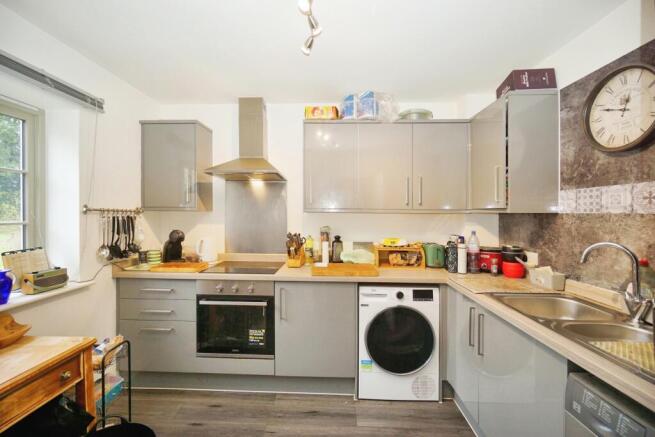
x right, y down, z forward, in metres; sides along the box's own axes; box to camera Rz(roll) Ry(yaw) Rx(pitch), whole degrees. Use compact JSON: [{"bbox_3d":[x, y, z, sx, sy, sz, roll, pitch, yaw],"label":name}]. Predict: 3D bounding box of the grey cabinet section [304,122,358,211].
[{"bbox_3d":[0.035,-0.436,2.448,0.441,0.742,0.335,0,1,2],"label":"grey cabinet section"}]

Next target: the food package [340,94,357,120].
[{"bbox_3d":[0.189,-0.946,2.360,0.120,0.220,0.070,1,0,29],"label":"food package"}]

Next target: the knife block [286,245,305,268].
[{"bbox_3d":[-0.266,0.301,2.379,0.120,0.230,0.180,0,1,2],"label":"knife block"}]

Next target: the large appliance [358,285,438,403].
[{"bbox_3d":[0.543,0.931,2.320,0.595,0.845,0.580,0,1,2],"label":"large appliance"}]

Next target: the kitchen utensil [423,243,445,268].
[{"bbox_3d":[0.930,0.322,2.455,0.175,0.200,0.250,0,1,2],"label":"kitchen utensil"}]

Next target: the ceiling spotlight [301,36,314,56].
[{"bbox_3d":[-0.110,-0.955,1.516,0.058,0.098,0.058,22,1,2],"label":"ceiling spotlight"}]

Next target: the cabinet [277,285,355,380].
[{"bbox_3d":[-0.080,0.830,2.337,0.605,0.715,0.575,0,1,2],"label":"cabinet"}]

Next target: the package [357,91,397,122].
[{"bbox_3d":[0.429,-0.942,2.362,0.340,0.250,0.220,0,1,2],"label":"package"}]

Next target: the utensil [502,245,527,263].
[{"bbox_3d":[1.372,0.264,2.005,0.160,0.135,0.145,0,0,2],"label":"utensil"}]

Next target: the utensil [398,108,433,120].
[{"bbox_3d":[0.779,-0.867,2.406,0.300,0.090,0.300,0,0,2],"label":"utensil"}]

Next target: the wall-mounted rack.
[{"bbox_3d":[-1.608,-0.061,2.091,0.060,0.060,0.560,0,1,2],"label":"wall-mounted rack"}]

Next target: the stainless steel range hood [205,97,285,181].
[{"bbox_3d":[-0.694,-0.727,2.404,0.600,0.730,0.460,0,0,2],"label":"stainless steel range hood"}]

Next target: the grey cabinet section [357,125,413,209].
[{"bbox_3d":[0.483,-0.433,2.434,0.456,0.737,0.335,0,1,2],"label":"grey cabinet section"}]

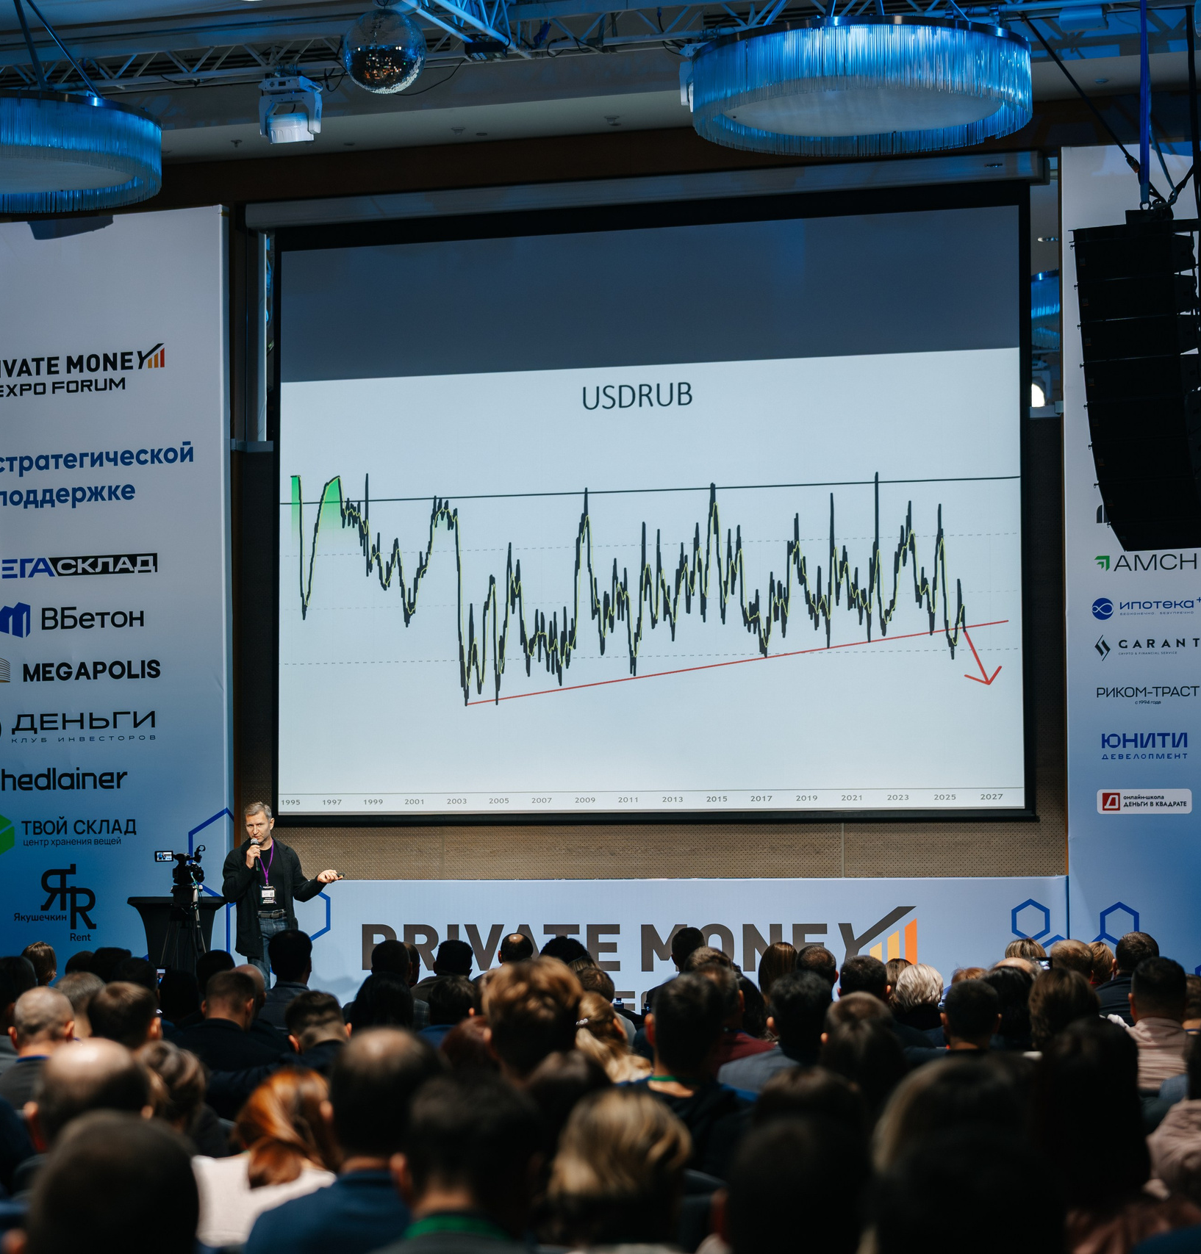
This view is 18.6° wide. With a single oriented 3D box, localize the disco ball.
[{"bbox_3d":[-1.224,-3.282,20.798,0.480,0.490,0.480,0,-4,0],"label":"disco ball"}]

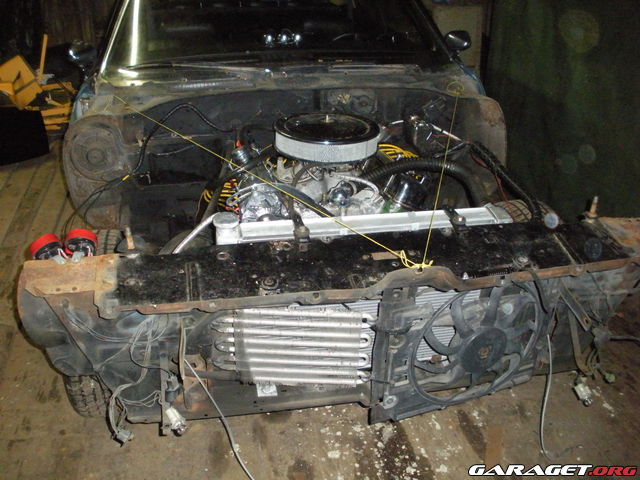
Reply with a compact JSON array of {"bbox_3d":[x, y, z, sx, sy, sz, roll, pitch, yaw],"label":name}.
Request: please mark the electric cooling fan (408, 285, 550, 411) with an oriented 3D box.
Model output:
[{"bbox_3d":[0.395,0.272,1.648,0.380,0.380,0.090,-8,31,-20],"label":"electric cooling fan"}]

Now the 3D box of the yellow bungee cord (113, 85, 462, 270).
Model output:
[{"bbox_3d":[0.013,-0.268,2.111,1.385,0.162,1.272,-3,25,-10],"label":"yellow bungee cord"}]

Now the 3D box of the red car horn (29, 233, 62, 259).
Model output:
[{"bbox_3d":[-0.680,0.026,1.660,0.090,0.090,0.060,-17,55,-31],"label":"red car horn"}]

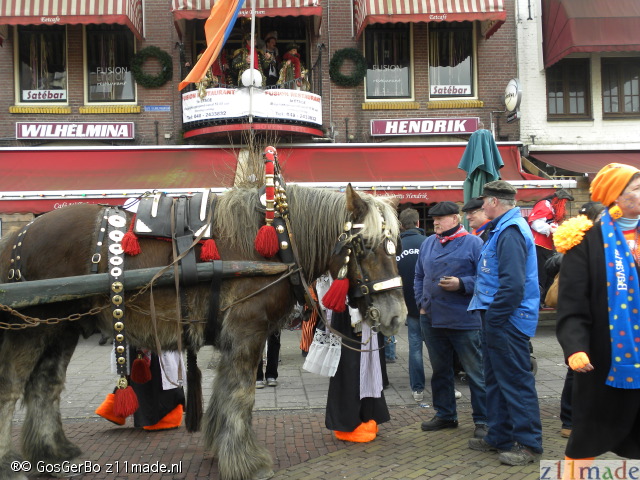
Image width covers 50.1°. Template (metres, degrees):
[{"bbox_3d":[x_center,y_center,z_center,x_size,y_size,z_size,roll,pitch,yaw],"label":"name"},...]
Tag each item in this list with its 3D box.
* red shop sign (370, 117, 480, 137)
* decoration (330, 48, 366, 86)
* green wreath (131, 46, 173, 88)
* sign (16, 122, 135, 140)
[{"bbox_3d":[2.263,-2.436,14.819,2.377,0.347,0.180,-1,-2,-4],"label":"red shop sign"},{"bbox_3d":[0.611,-3.729,14.796,0.825,0.825,0.150,-1,-2,-4],"label":"decoration"},{"bbox_3d":[-3.551,-3.651,14.480,0.881,0.881,0.150,-1,-2,-4],"label":"green wreath"},{"bbox_3d":[-5.075,-2.265,14.262,2.381,0.358,0.180,-1,-2,-4],"label":"sign"}]

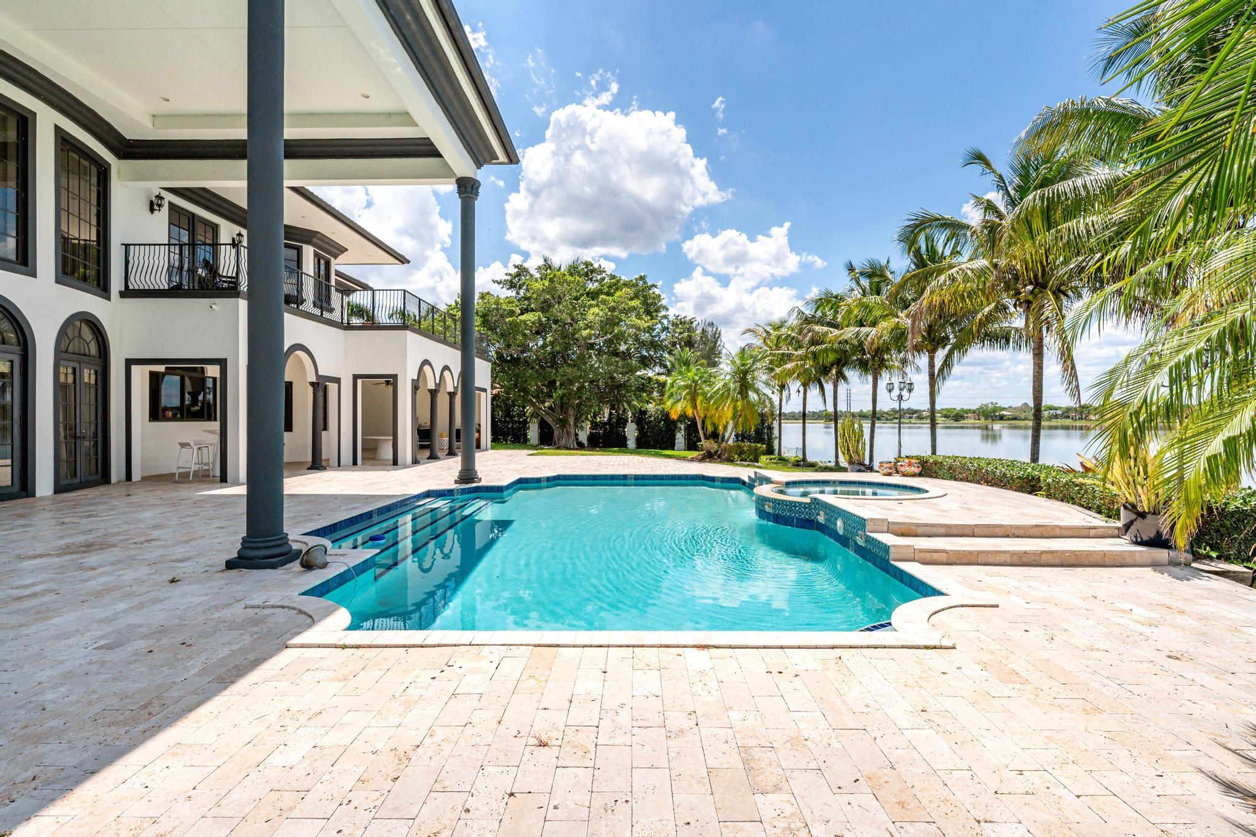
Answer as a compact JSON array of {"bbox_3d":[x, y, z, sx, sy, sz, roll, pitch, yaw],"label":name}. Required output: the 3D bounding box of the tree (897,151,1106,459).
[{"bbox_3d":[6.797,-1.661,9.700,4.200,6.160,4.200,0,0,0],"label":"tree"}]

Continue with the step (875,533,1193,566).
[{"bbox_3d":[4.120,1.385,5.850,2.820,0.155,0.620,0,0,1],"label":"step"}]

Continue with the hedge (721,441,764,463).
[{"bbox_3d":[3.882,1.090,18.950,1.500,0.660,1.000,0,0,0],"label":"hedge"}]

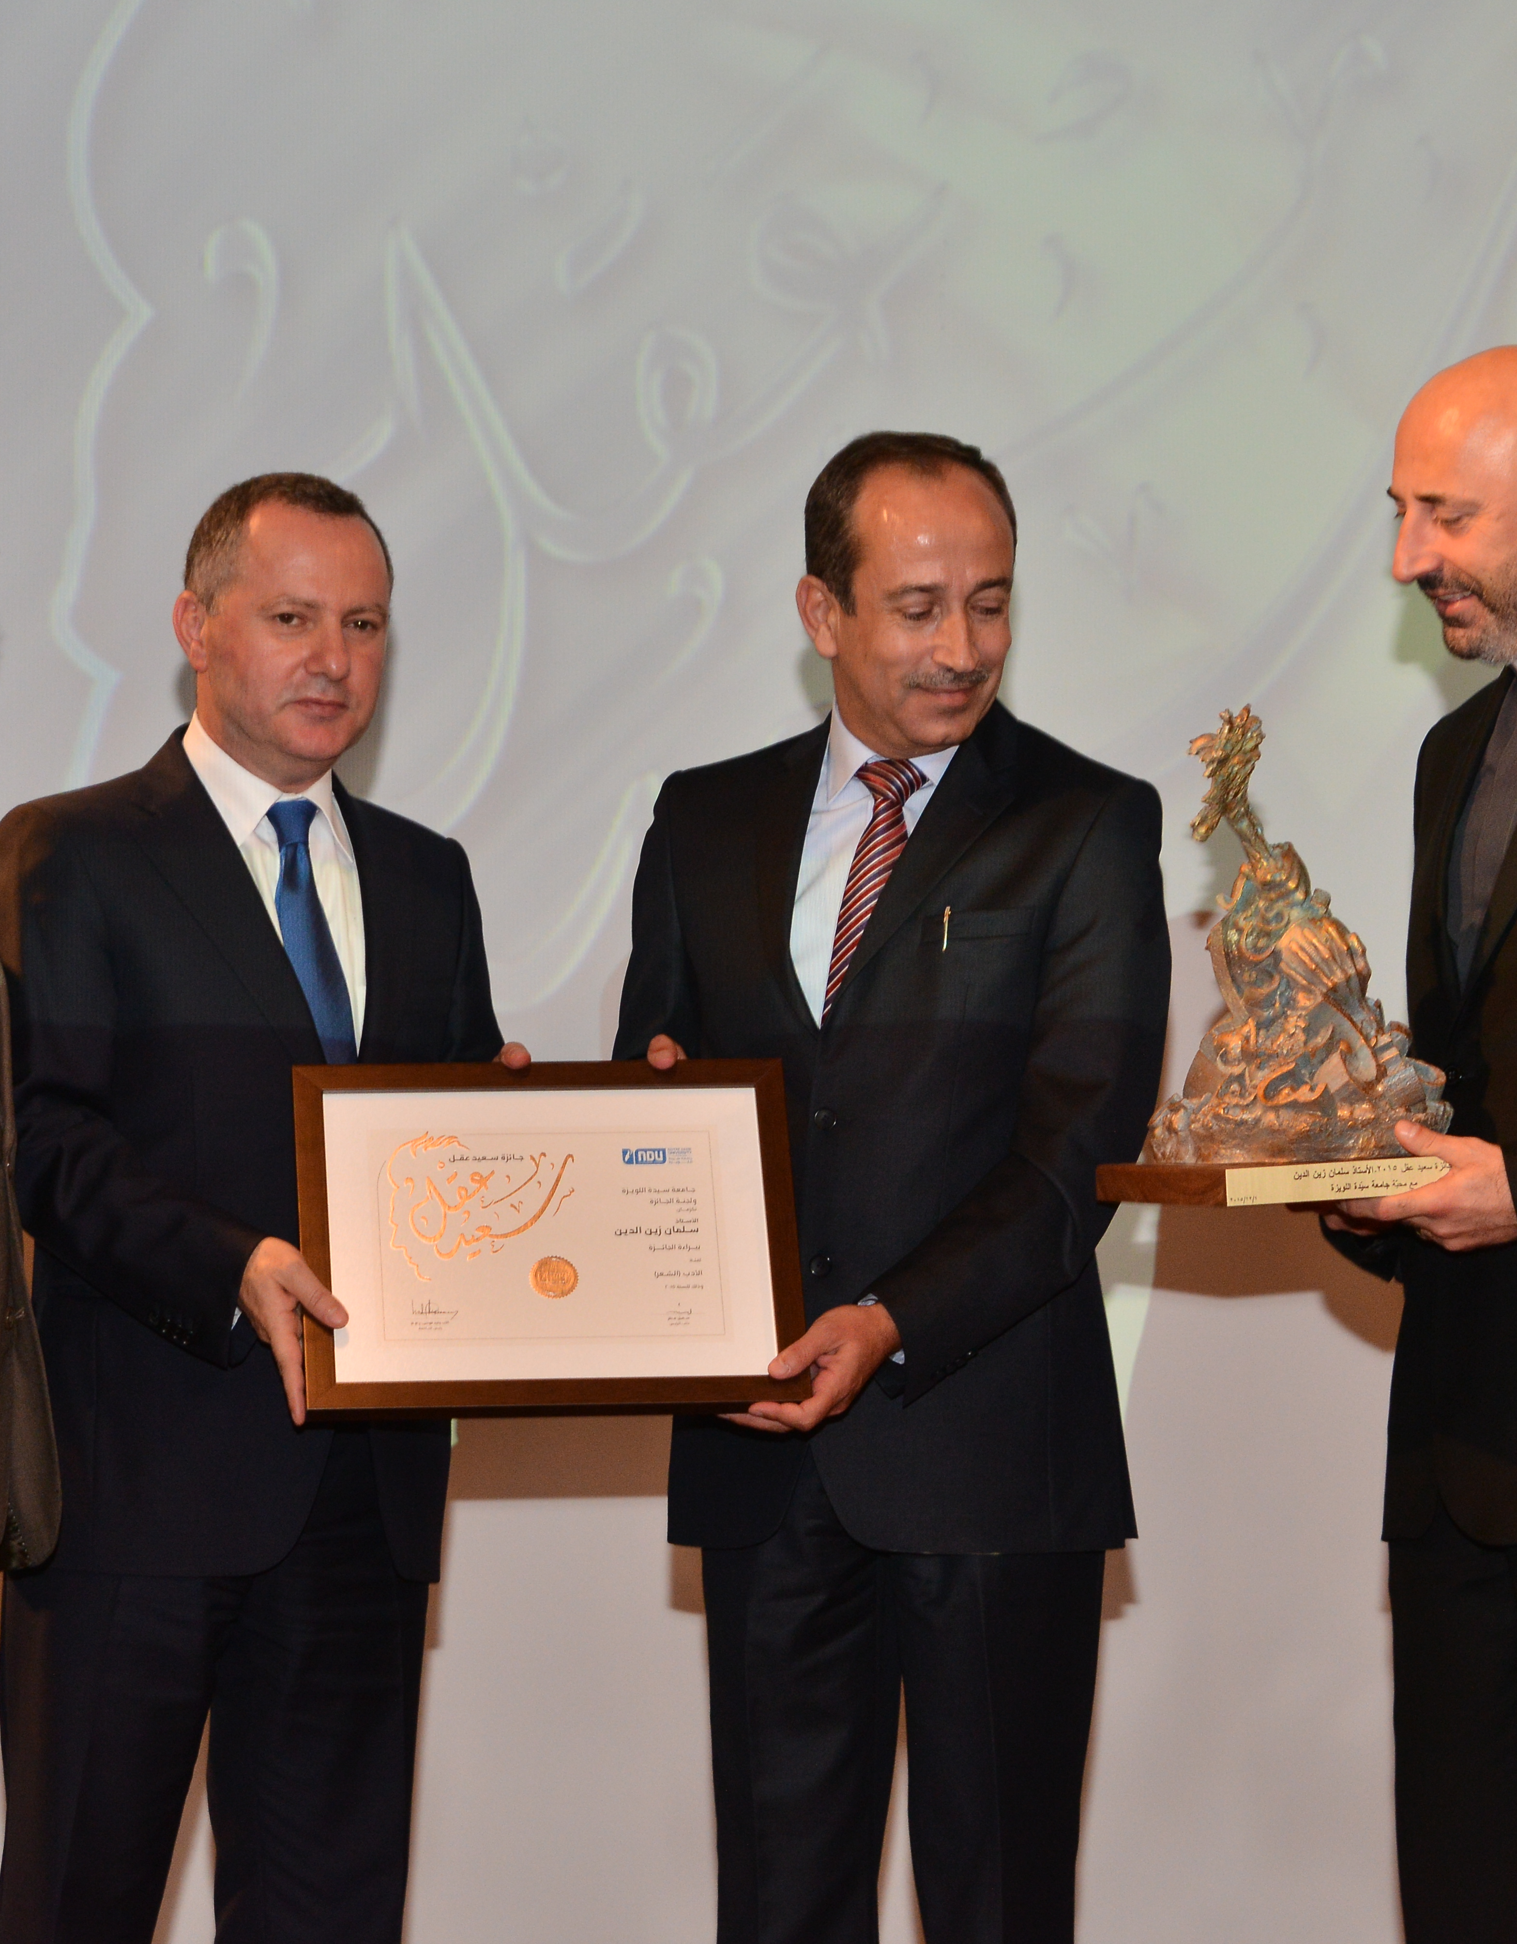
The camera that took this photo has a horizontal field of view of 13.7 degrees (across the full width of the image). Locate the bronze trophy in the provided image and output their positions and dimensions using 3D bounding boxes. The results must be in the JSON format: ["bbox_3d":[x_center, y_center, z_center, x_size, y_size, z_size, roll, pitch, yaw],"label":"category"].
[{"bbox_3d":[0.418,-0.013,5.150,0.220,0.405,0.210,-2,0,-28],"label":"bronze trophy"}]

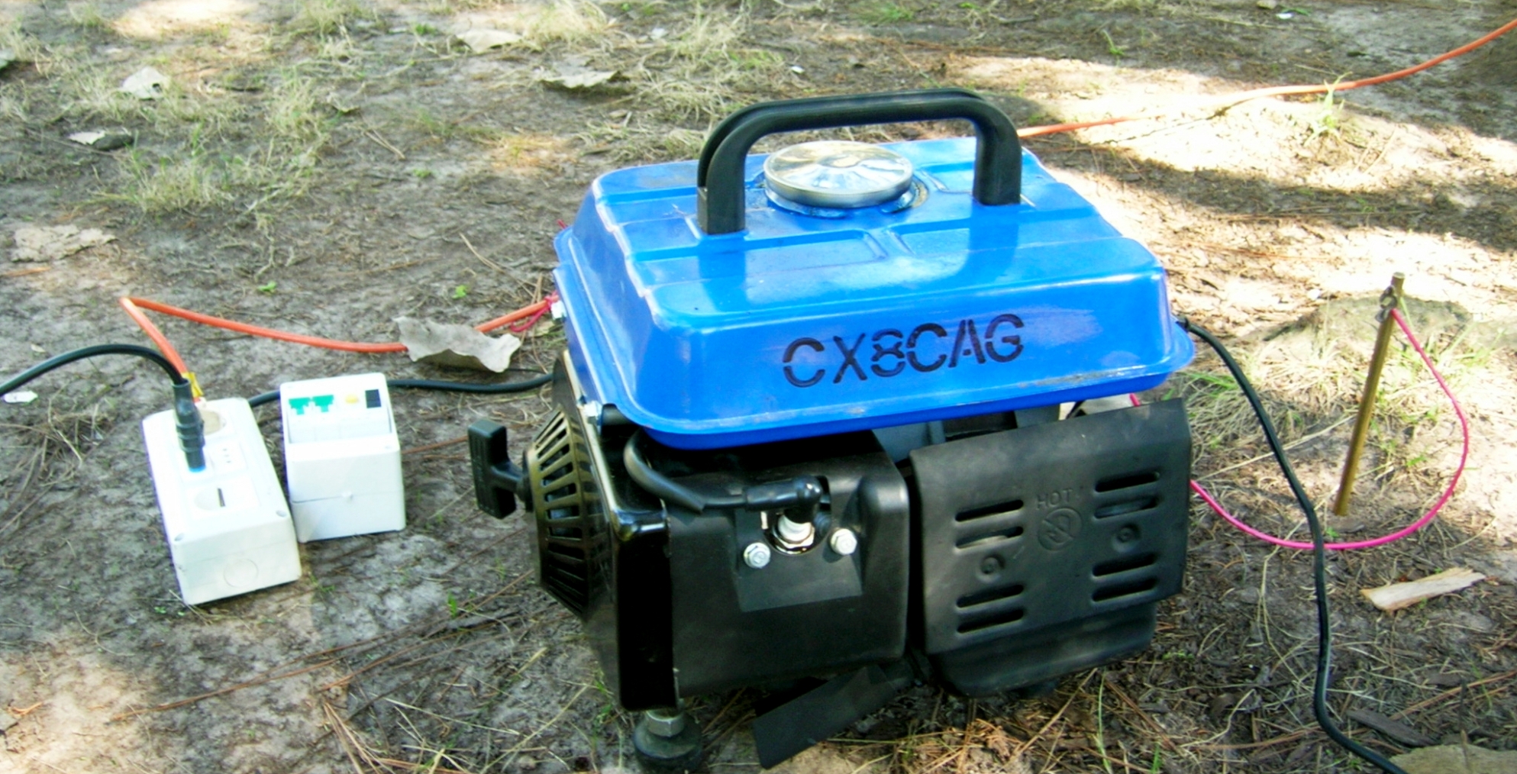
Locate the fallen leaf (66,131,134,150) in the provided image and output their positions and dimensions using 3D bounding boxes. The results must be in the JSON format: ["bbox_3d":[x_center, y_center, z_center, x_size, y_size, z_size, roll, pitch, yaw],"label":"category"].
[{"bbox_3d":[-0.753,-0.282,1.857,0.075,0.013,0.042,-12,31,-20],"label":"fallen leaf"}]

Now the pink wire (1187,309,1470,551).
[{"bbox_3d":[0.403,0.031,1.158,0.205,0.175,0.060,-4,29,-8],"label":"pink wire"}]

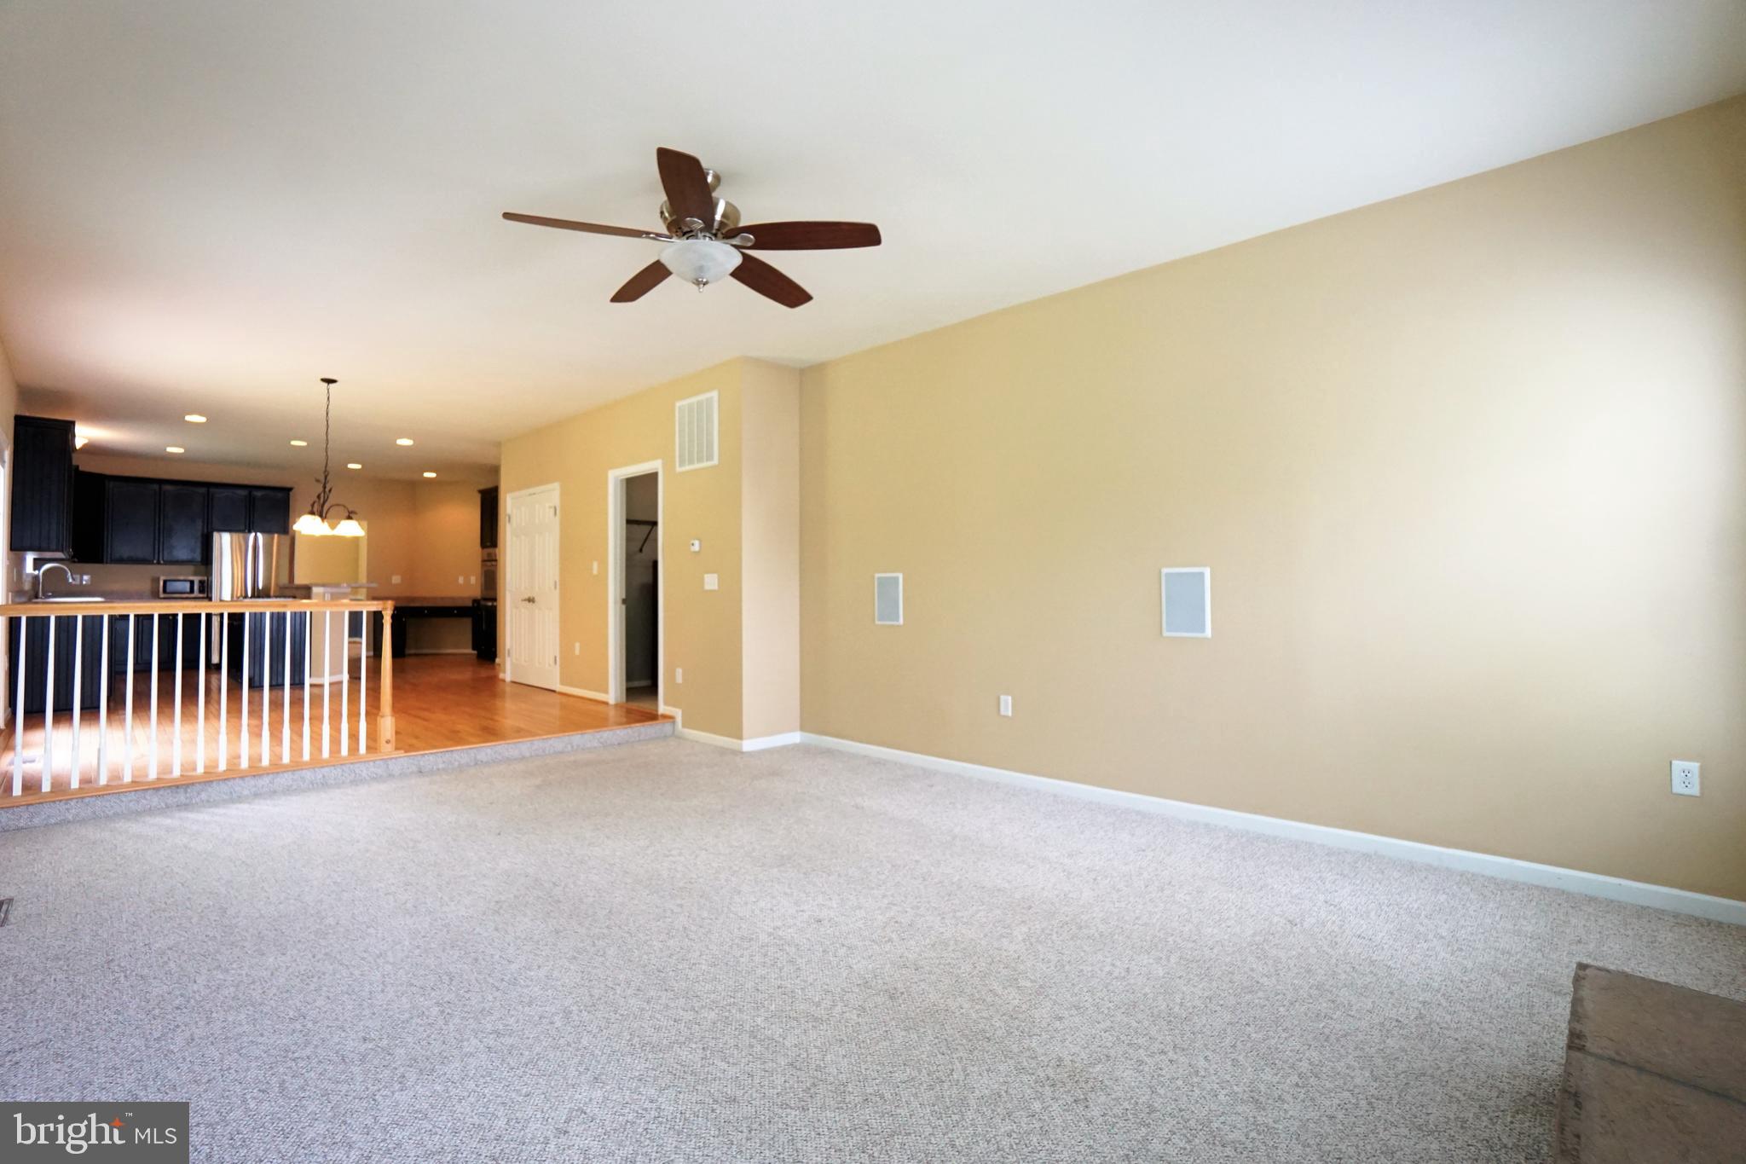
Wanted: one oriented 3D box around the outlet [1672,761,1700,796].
[{"bbox_3d":[2.914,0.706,2.607,0.070,0.115,0.010,-1,-1,41],"label":"outlet"}]

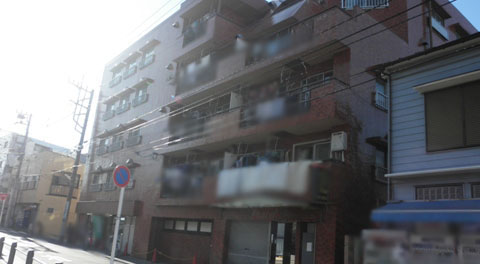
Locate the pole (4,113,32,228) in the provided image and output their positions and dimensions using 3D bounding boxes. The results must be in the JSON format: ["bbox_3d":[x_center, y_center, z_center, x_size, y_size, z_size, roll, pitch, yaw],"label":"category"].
[{"bbox_3d":[-19.803,3.526,35.011,0.450,10.500,0.450,16,-17,-38],"label":"pole"}]

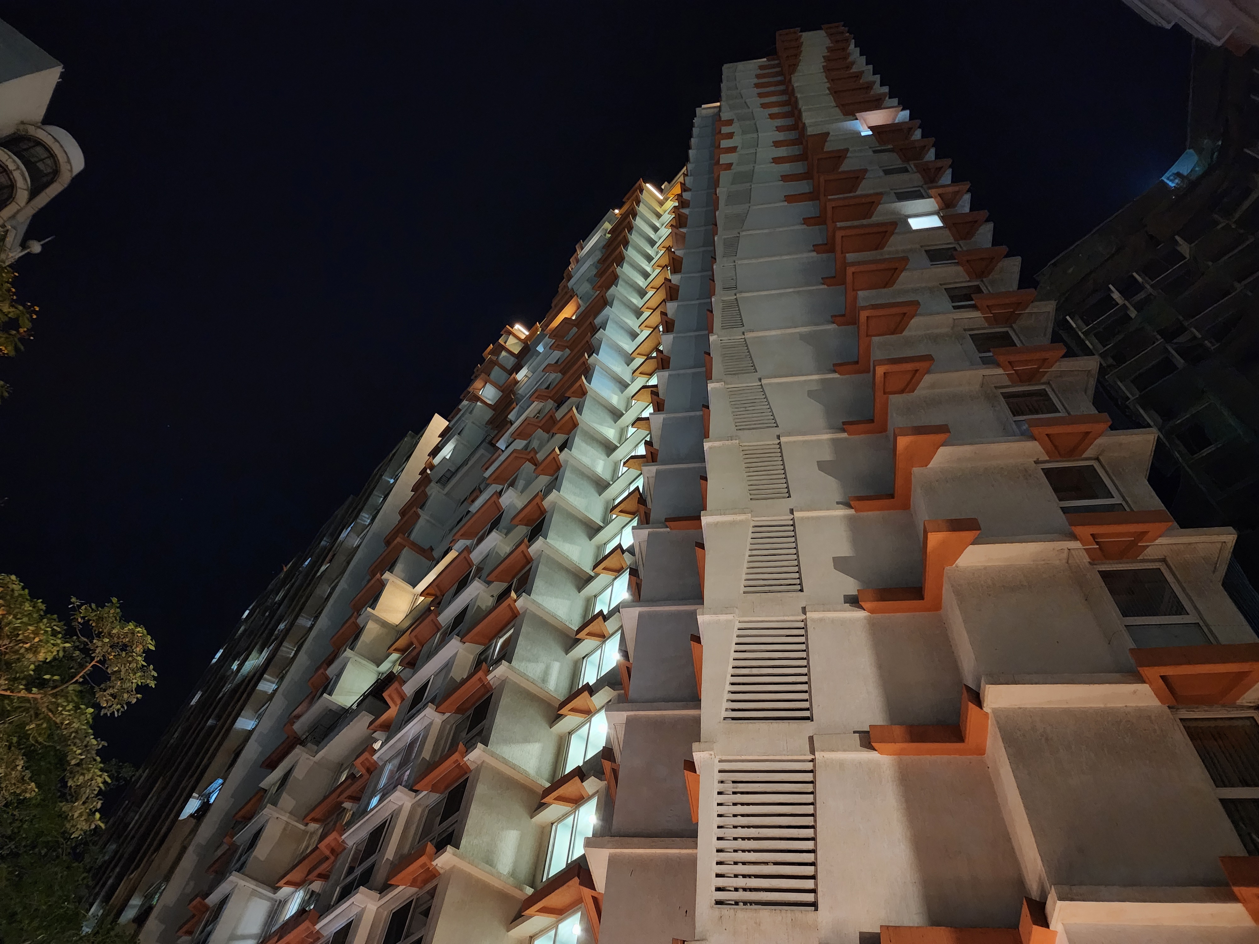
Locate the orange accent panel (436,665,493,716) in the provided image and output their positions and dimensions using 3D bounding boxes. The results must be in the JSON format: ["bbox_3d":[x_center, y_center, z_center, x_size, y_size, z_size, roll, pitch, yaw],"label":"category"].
[{"bbox_3d":[-5.170,7.167,27.014,0.670,0.330,2.750,37,-59,-18],"label":"orange accent panel"}]

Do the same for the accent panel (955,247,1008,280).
[{"bbox_3d":[9.811,-5.830,23.476,1.380,0.310,0.760,-3,-56,9],"label":"accent panel"}]

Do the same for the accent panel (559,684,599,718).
[{"bbox_3d":[-1.393,6.961,25.068,0.753,0.300,1.437,37,-59,-17],"label":"accent panel"}]

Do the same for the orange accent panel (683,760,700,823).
[{"bbox_3d":[1.318,5.272,13.817,0.640,0.250,1.400,-3,-56,9],"label":"orange accent panel"}]

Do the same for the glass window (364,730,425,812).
[{"bbox_3d":[-7.885,10.172,28.075,0.120,2.070,2.650,36,-59,-18],"label":"glass window"}]

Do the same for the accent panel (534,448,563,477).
[{"bbox_3d":[-3.337,-0.317,36.275,0.700,0.330,1.570,37,-59,-18],"label":"accent panel"}]

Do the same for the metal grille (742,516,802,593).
[{"bbox_3d":[2.855,1.700,16.917,1.140,2.290,0.110,-3,-56,9],"label":"metal grille"}]

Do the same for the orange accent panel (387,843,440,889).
[{"bbox_3d":[-5.532,10.519,22.118,0.730,0.340,1.940,36,-59,-18],"label":"orange accent panel"}]

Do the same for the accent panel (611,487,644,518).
[{"bbox_3d":[0.091,1.328,33.239,0.770,0.360,1.620,37,-59,-18],"label":"accent panel"}]

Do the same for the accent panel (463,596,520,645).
[{"bbox_3d":[-4.655,5.205,29.070,0.687,0.330,2.886,37,-59,-18],"label":"accent panel"}]

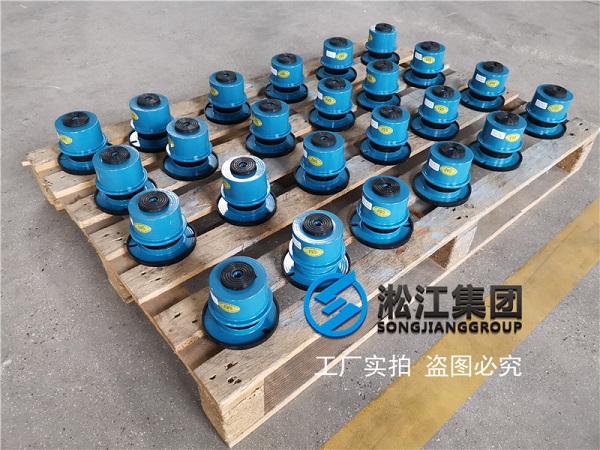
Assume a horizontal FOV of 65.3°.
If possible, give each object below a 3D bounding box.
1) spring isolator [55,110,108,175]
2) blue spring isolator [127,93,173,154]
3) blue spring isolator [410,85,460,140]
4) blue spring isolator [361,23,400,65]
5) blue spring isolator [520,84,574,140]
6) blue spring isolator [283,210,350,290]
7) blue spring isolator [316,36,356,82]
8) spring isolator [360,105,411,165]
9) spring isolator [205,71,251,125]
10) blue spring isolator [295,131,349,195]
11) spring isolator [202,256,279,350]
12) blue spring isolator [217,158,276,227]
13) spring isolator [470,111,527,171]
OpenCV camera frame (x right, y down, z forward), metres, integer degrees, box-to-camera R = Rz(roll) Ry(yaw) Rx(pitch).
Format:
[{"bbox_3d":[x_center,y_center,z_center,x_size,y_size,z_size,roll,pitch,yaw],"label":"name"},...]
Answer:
[{"bbox_3d":[-0.488,-0.193,1.049,0.125,0.105,0.125,7,43,6],"label":"spring isolator"},{"bbox_3d":[-0.355,-0.255,1.127,0.126,0.104,0.126,1,42,-1],"label":"blue spring isolator"},{"bbox_3d":[0.354,-0.293,1.191,0.124,0.104,0.124,9,43,8],"label":"blue spring isolator"},{"bbox_3d":[0.266,-0.593,1.522,0.126,0.104,0.126,1,42,-1],"label":"blue spring isolator"},{"bbox_3d":[0.643,-0.300,1.211,0.124,0.104,0.124,8,43,7],"label":"blue spring isolator"},{"bbox_3d":[0.031,0.036,0.822,0.125,0.102,0.125,1,42,-1],"label":"blue spring isolator"},{"bbox_3d":[0.113,-0.506,1.417,0.125,0.105,0.125,-4,43,-7],"label":"blue spring isolator"},{"bbox_3d":[0.209,-0.224,1.111,0.125,0.105,0.125,1,42,-1],"label":"spring isolator"},{"bbox_3d":[-0.191,-0.343,1.230,0.126,0.104,0.126,1,42,-1],"label":"spring isolator"},{"bbox_3d":[0.050,-0.146,1.024,0.126,0.104,0.126,1,42,-1],"label":"blue spring isolator"},{"bbox_3d":[-0.094,0.111,0.731,0.125,0.105,0.125,1,42,-1],"label":"spring isolator"},{"bbox_3d":[-0.109,-0.077,0.937,0.124,0.104,0.124,1,43,-1],"label":"blue spring isolator"},{"bbox_3d":[0.472,-0.207,1.103,0.125,0.105,0.125,2,42,0],"label":"spring isolator"}]

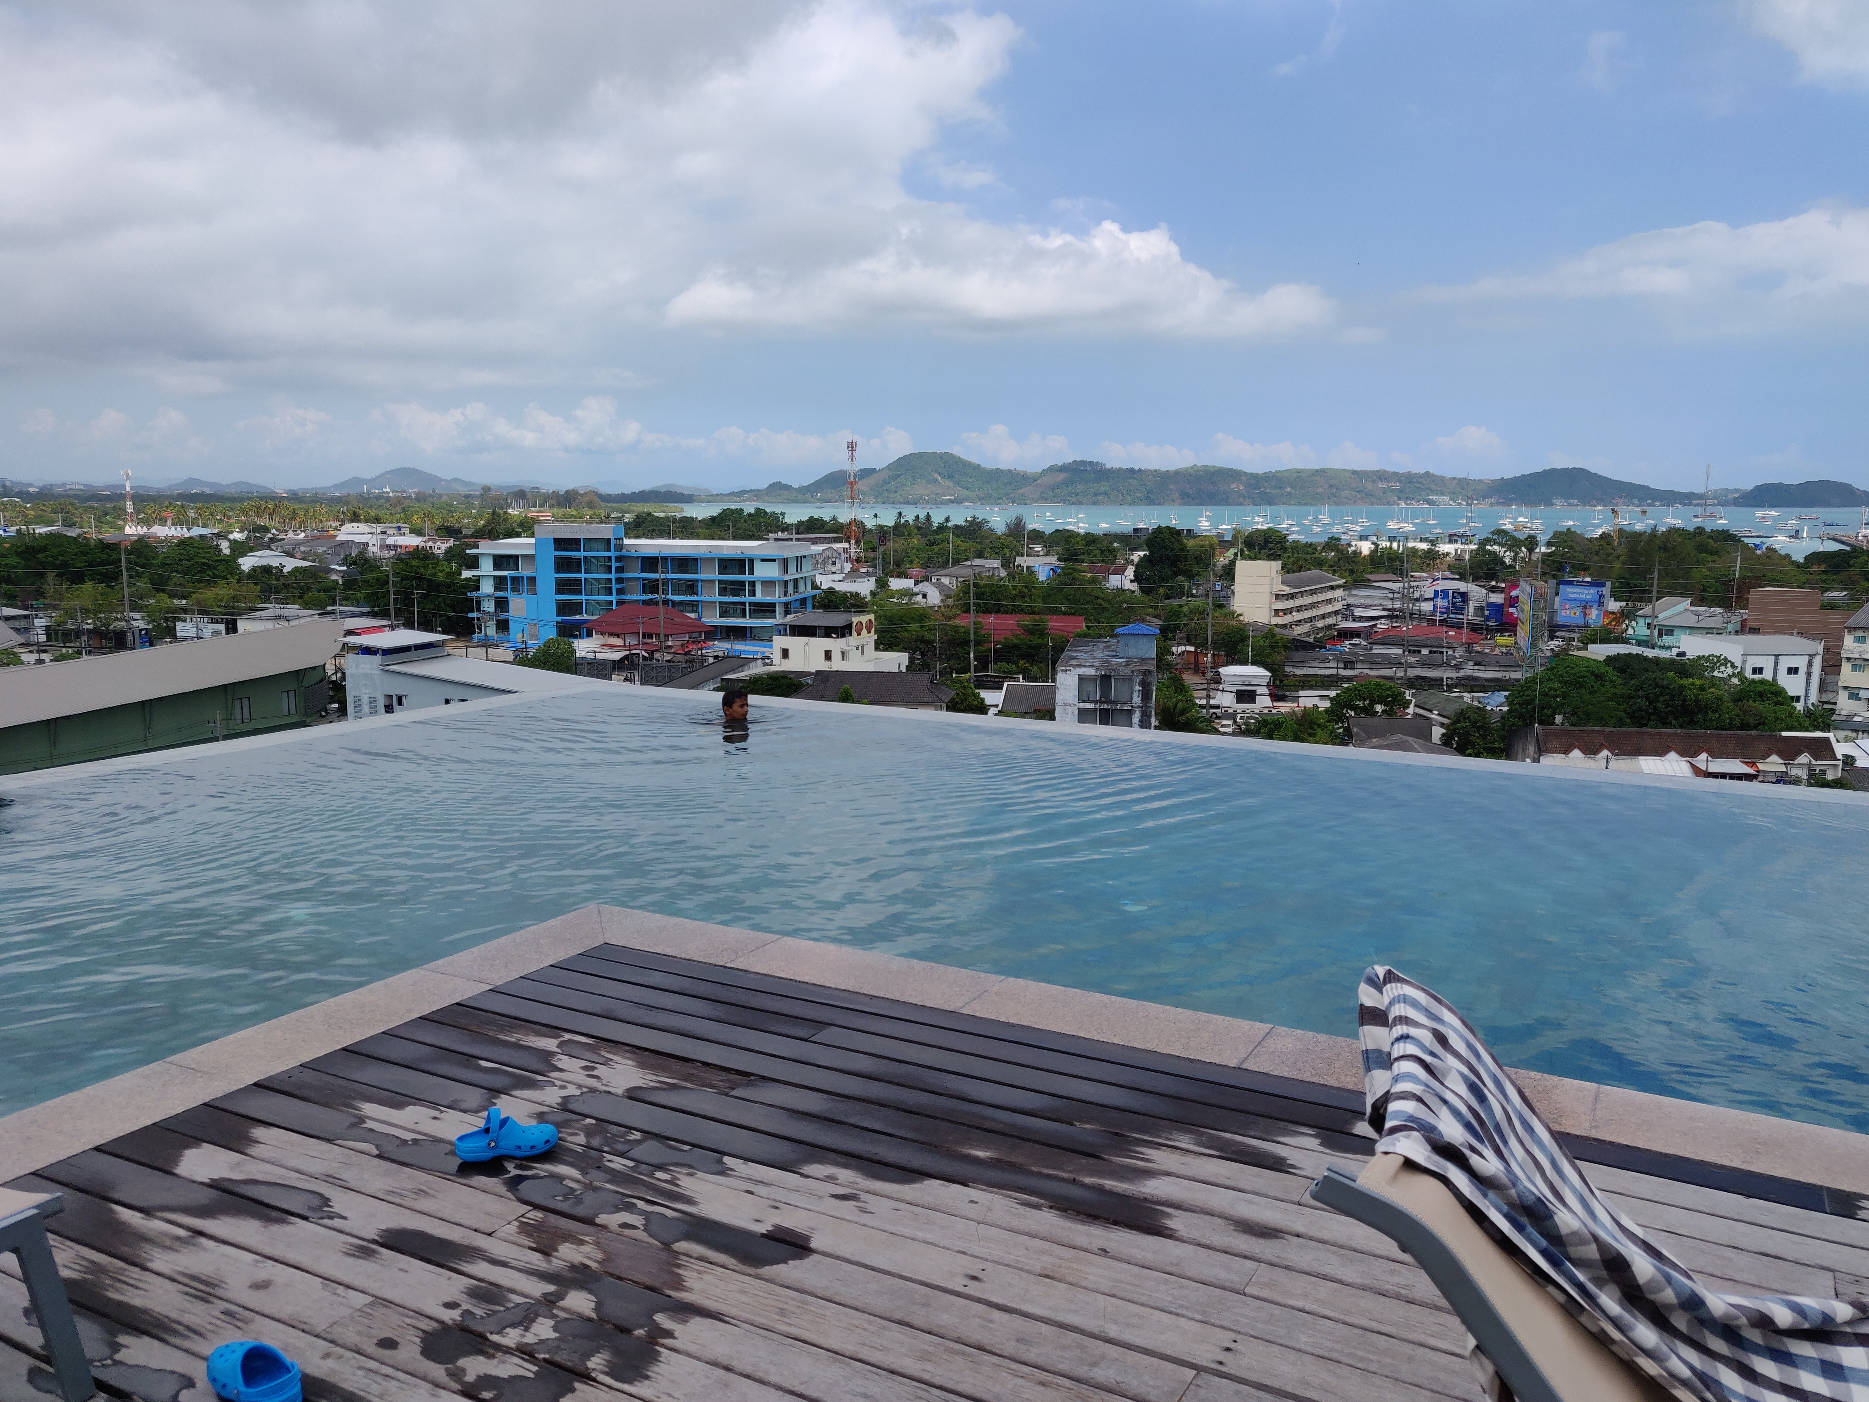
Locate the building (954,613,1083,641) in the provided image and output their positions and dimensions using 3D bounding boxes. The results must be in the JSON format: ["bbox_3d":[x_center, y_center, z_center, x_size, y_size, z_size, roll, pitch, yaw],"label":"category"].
[{"bbox_3d":[13.110,-9.560,206.180,19.500,7.000,15.000,2,9,13],"label":"building"}]

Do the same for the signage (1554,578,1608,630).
[{"bbox_3d":[109.607,-16.640,228.559,7.800,8.000,0.600,8,12,42],"label":"signage"}]

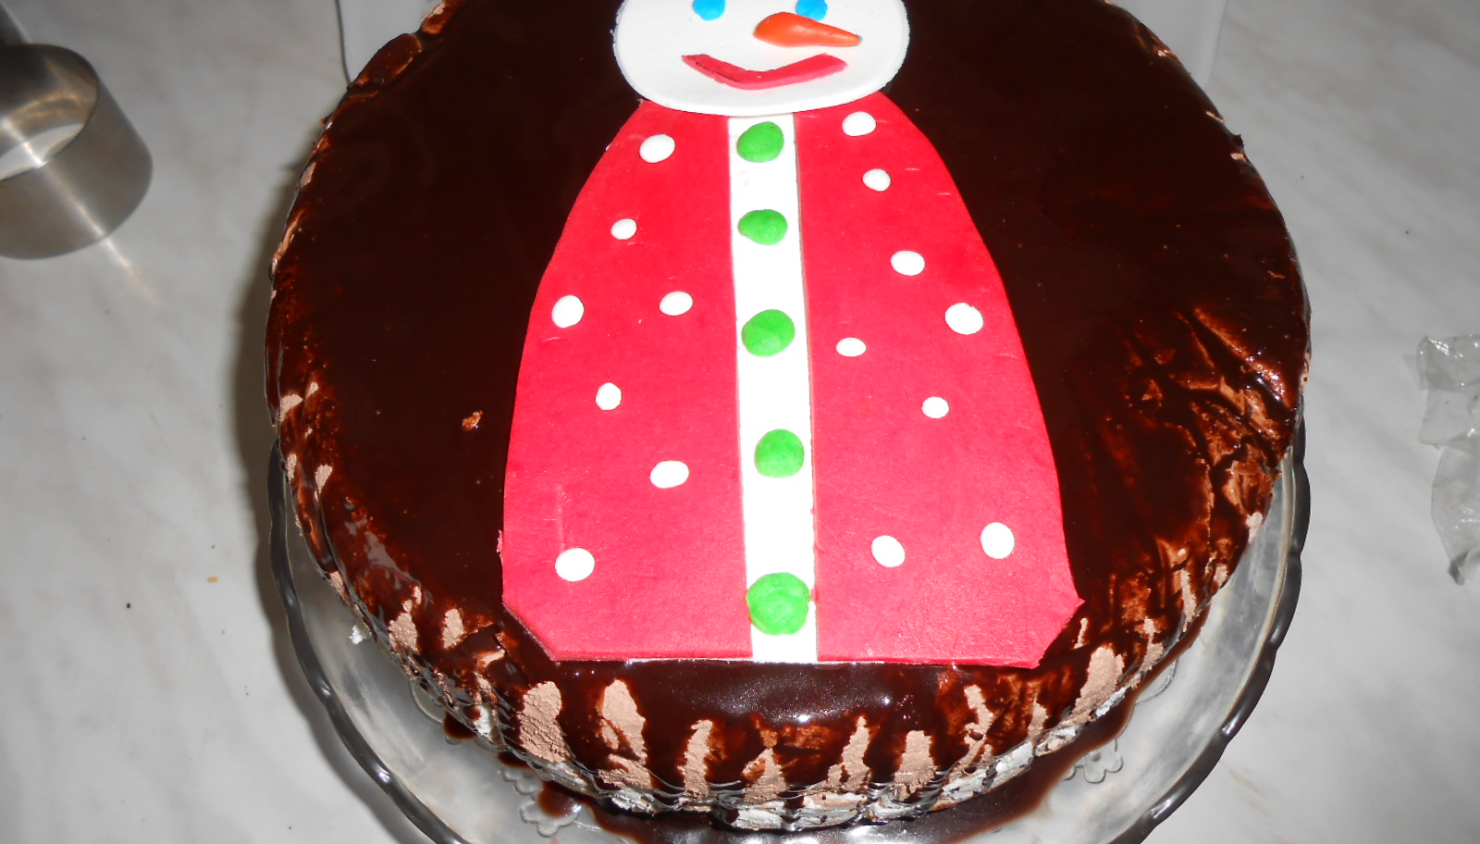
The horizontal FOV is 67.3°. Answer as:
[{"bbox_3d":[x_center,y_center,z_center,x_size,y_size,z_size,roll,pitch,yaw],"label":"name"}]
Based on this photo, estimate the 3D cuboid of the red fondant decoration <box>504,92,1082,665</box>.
[{"bbox_3d":[0.010,-0.024,0.265,0.120,0.012,0.168,-1,57,2],"label":"red fondant decoration"}]

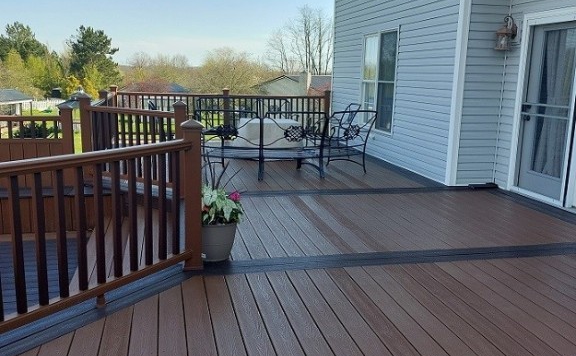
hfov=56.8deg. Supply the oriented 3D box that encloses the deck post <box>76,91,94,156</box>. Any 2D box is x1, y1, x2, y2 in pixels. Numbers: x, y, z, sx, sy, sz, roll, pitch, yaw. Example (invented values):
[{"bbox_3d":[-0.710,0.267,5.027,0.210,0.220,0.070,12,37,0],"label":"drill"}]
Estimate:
[{"bbox_3d":[-2.455,-0.493,6.510,0.140,1.090,0.140,-1,12,-13],"label":"deck post"}]

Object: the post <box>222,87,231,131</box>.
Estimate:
[{"bbox_3d":[-1.247,-1.305,10.809,0.140,1.050,0.140,-1,12,-13],"label":"post"}]

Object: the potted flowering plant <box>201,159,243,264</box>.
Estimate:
[{"bbox_3d":[-0.564,0.220,3.993,0.400,0.760,0.400,-1,12,-13],"label":"potted flowering plant"}]

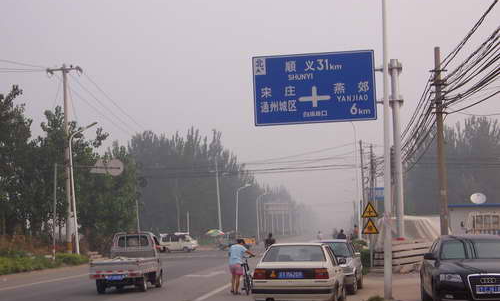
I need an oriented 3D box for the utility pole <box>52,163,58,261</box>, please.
[{"bbox_3d":[-12.492,3.935,67.246,0.140,6.226,0.140,-1,-5,5],"label":"utility pole"}]

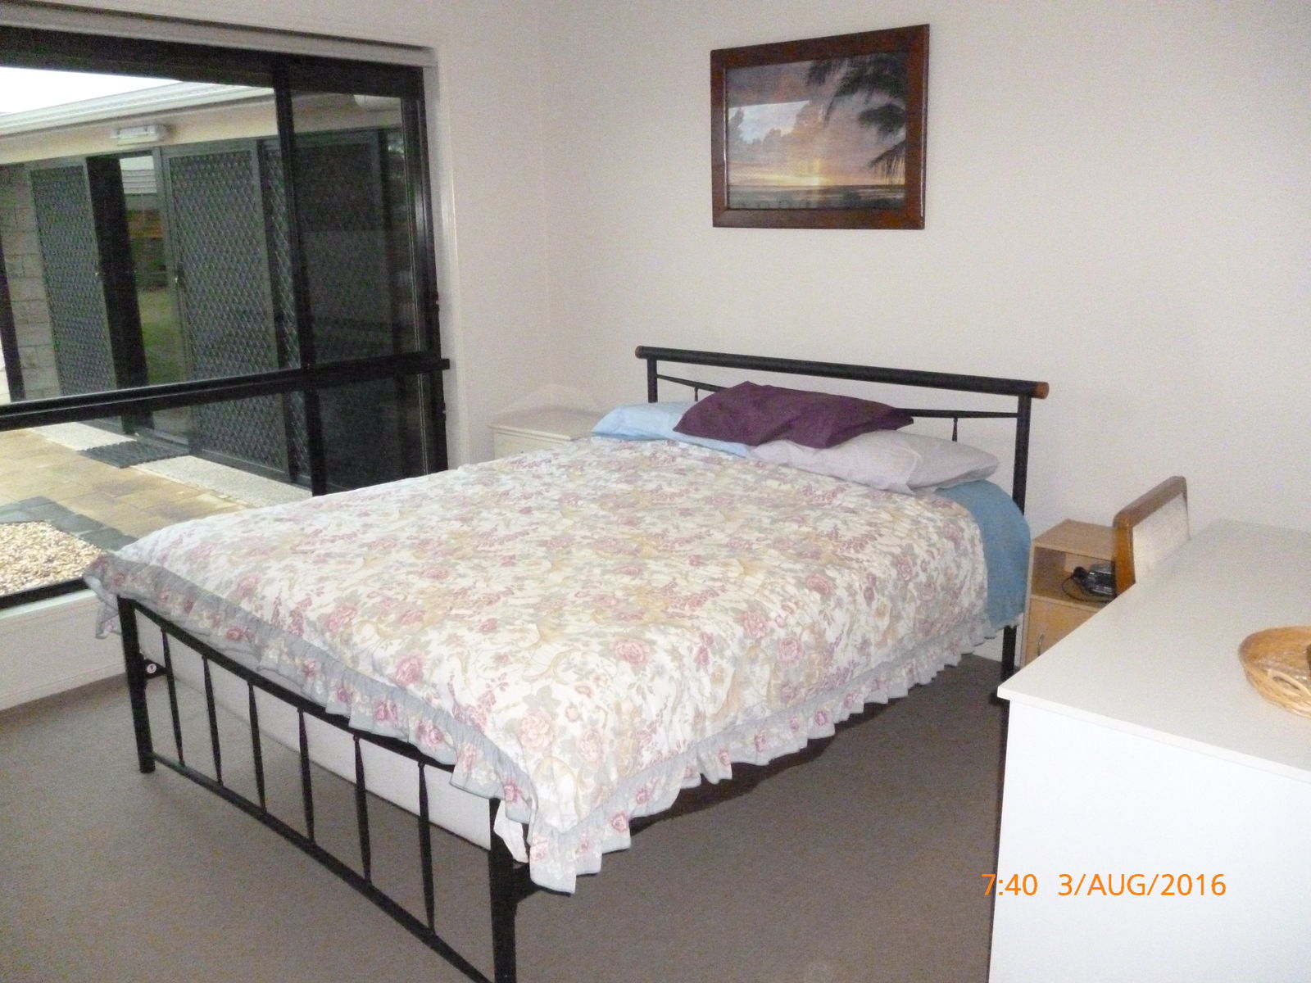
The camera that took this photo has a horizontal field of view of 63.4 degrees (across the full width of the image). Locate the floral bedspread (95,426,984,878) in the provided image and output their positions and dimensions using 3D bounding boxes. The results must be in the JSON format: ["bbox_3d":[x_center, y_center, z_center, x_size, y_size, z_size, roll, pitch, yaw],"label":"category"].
[{"bbox_3d":[-0.239,0.264,2.942,1.715,0.395,1.860,12,19,40],"label":"floral bedspread"}]

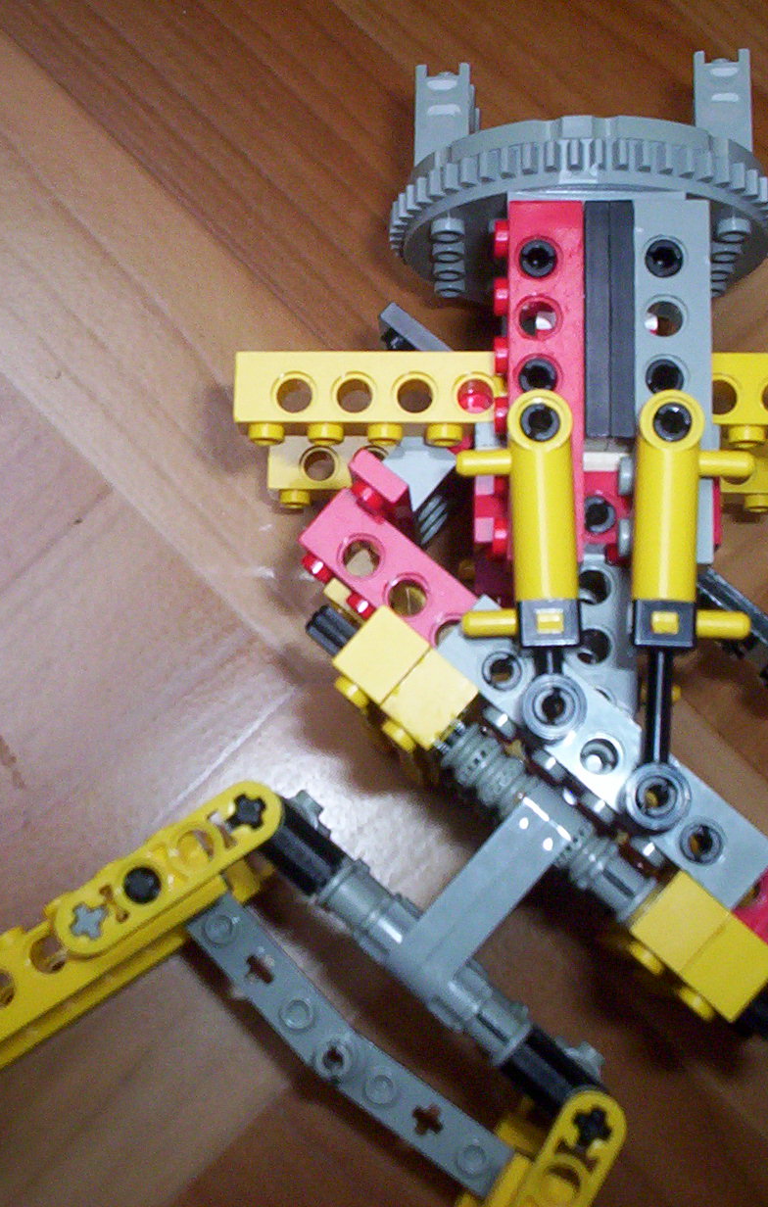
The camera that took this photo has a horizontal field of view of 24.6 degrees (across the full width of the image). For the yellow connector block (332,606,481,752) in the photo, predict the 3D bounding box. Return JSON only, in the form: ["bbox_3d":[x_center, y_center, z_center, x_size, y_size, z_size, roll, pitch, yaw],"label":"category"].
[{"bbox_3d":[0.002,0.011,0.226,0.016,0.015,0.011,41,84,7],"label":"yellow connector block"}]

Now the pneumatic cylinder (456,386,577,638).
[{"bbox_3d":[0.016,-0.010,0.216,0.014,0.008,0.032,-2,79,3],"label":"pneumatic cylinder"}]

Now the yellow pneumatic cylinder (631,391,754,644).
[{"bbox_3d":[0.038,-0.010,0.215,0.014,0.008,0.032,3,79,4],"label":"yellow pneumatic cylinder"}]

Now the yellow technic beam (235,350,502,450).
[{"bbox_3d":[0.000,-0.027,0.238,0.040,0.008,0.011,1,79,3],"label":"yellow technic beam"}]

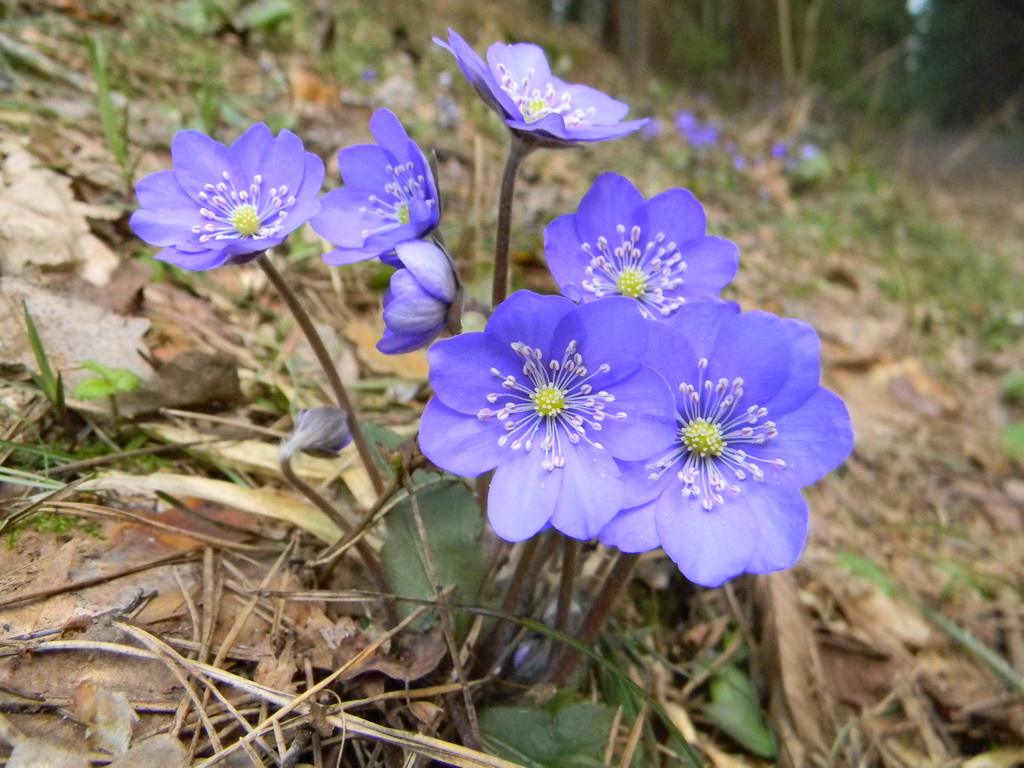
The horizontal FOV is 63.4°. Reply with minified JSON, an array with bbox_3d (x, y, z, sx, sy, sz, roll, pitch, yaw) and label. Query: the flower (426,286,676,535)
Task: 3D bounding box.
[{"bbox_3d":[0.004,0.004,0.098,0.029,0.029,0.012,-1,-3,0],"label":"flower"}]

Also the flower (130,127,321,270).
[{"bbox_3d":[-0.045,-0.029,0.131,0.029,0.011,0.024,2,62,11],"label":"flower"}]

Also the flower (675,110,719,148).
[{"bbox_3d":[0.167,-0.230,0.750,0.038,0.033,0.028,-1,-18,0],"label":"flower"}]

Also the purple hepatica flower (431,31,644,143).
[{"bbox_3d":[0.004,-0.045,0.126,0.031,0.012,0.027,17,25,0],"label":"purple hepatica flower"}]

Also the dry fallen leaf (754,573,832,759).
[{"bbox_3d":[0.045,0.045,0.133,0.009,0.006,0.037,3,18,13],"label":"dry fallen leaf"}]

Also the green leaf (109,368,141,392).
[{"bbox_3d":[-0.097,-0.001,0.207,0.008,0.004,0.009,-14,21,-36],"label":"green leaf"}]

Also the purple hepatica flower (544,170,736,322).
[{"bbox_3d":[0.020,-0.020,0.127,0.029,0.026,0.011,1,-25,7],"label":"purple hepatica flower"}]

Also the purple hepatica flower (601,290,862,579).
[{"bbox_3d":[0.025,0.007,0.098,0.029,0.032,0.011,0,-4,3],"label":"purple hepatica flower"}]

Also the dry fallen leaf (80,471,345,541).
[{"bbox_3d":[-0.062,0.024,0.167,0.061,0.006,0.011,6,18,21],"label":"dry fallen leaf"}]

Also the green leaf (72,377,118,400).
[{"bbox_3d":[-0.103,0.001,0.205,0.008,0.003,0.009,12,21,36],"label":"green leaf"}]

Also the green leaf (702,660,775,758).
[{"bbox_3d":[0.035,0.050,0.126,0.008,0.003,0.015,-7,18,-17],"label":"green leaf"}]

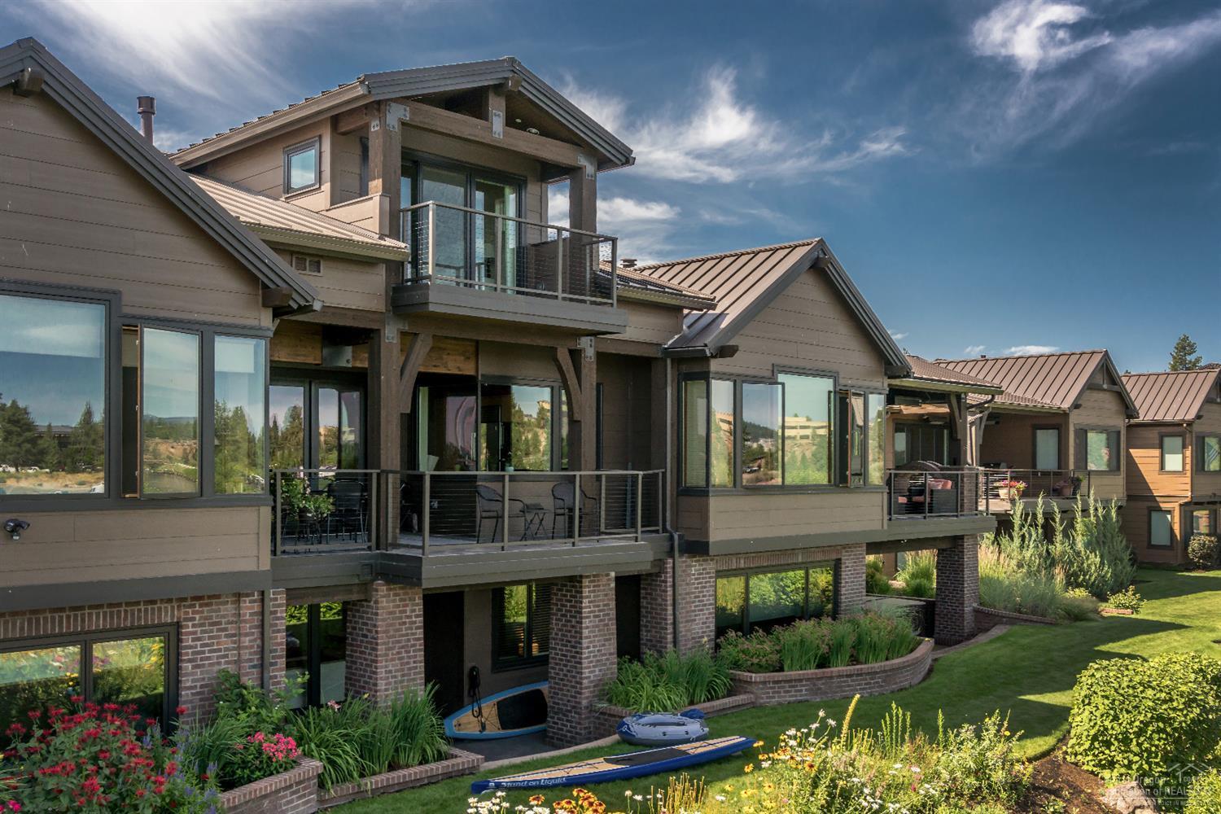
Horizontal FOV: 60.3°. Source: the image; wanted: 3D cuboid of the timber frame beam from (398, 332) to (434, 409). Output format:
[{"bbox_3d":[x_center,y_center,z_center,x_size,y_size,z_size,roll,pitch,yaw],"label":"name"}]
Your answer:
[{"bbox_3d":[-2.743,-0.459,14.669,0.525,1.094,0.158,3,-4,-42],"label":"timber frame beam"}]

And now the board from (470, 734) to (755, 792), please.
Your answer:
[{"bbox_3d":[0.185,4.740,13.900,4.100,0.220,0.700,1,-3,-27],"label":"board"}]

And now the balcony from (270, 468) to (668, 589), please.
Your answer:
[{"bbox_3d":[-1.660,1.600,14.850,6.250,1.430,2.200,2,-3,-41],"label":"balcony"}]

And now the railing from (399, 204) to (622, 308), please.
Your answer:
[{"bbox_3d":[-1.350,-2.030,14.800,3.200,1.050,0.660,2,-3,-41],"label":"railing"}]

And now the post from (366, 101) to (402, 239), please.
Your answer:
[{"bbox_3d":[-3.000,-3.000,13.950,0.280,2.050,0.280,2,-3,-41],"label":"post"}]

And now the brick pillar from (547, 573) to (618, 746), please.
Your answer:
[{"bbox_3d":[-0.438,3.869,16.629,0.792,2.653,0.841,3,-4,-42],"label":"brick pillar"}]

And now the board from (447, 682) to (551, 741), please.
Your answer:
[{"bbox_3d":[-1.343,4.811,16.746,3.039,0.762,0.139,3,-4,-42],"label":"board"}]

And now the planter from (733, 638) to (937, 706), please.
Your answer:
[{"bbox_3d":[4.950,5.279,20.744,6.435,0.584,1.485,3,-4,-42],"label":"planter"}]

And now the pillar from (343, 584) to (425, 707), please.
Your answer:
[{"bbox_3d":[-3.067,3.640,14.288,0.742,2.524,0.832,3,-4,-42],"label":"pillar"}]

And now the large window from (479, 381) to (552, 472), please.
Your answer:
[{"bbox_3d":[-1.528,0.361,17.177,1.515,1.495,0.099,3,-4,-42],"label":"large window"}]

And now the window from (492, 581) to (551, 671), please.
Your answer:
[{"bbox_3d":[-1.360,3.510,16.700,1.320,1.380,0.120,2,-3,-42],"label":"window"}]

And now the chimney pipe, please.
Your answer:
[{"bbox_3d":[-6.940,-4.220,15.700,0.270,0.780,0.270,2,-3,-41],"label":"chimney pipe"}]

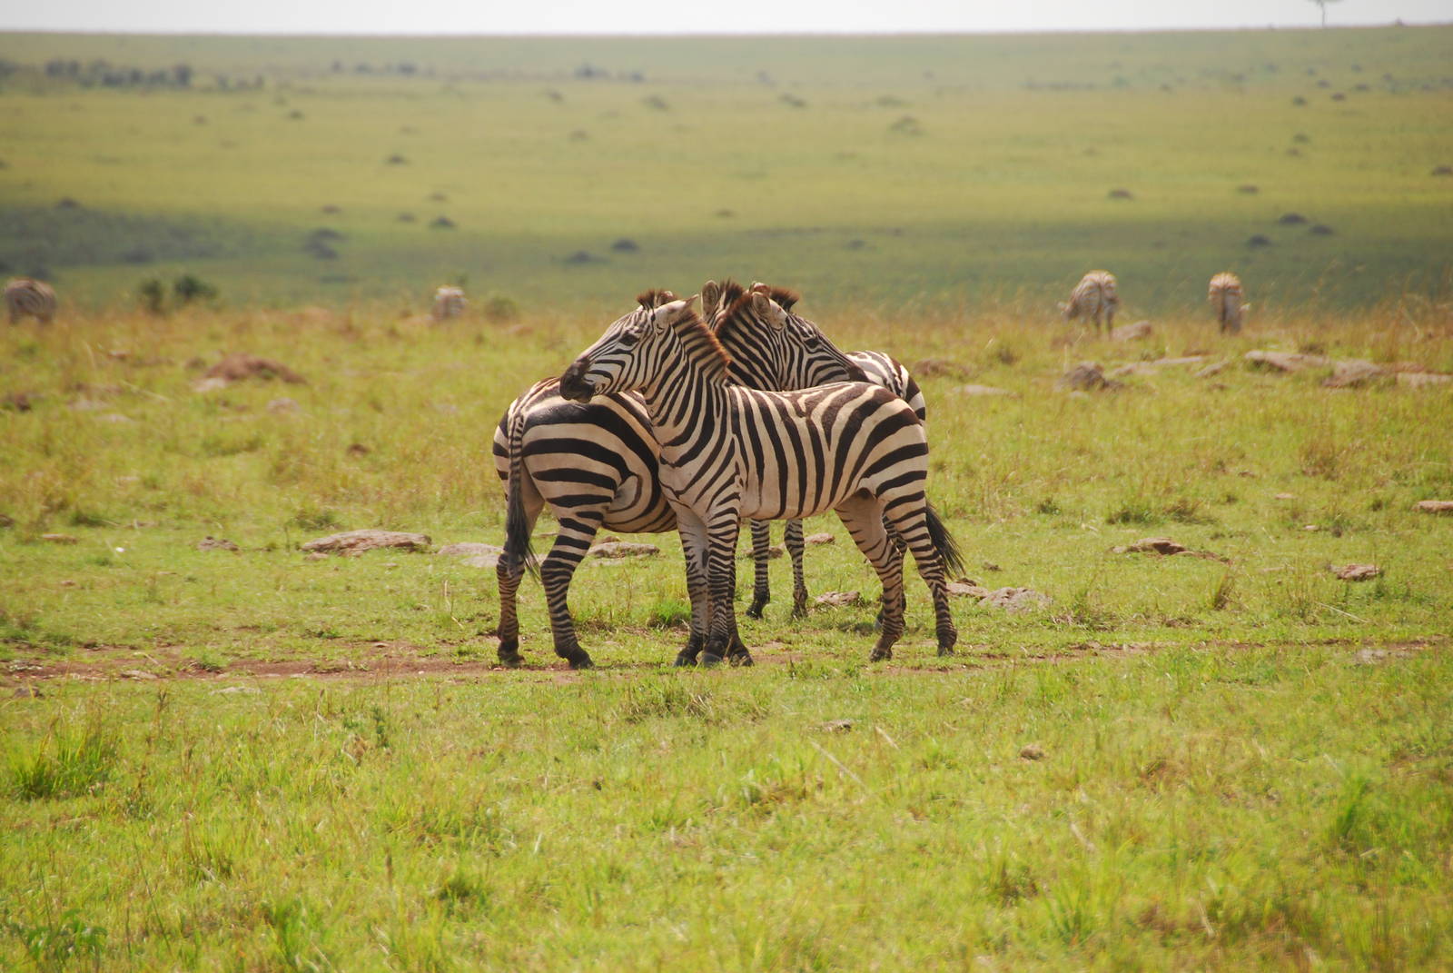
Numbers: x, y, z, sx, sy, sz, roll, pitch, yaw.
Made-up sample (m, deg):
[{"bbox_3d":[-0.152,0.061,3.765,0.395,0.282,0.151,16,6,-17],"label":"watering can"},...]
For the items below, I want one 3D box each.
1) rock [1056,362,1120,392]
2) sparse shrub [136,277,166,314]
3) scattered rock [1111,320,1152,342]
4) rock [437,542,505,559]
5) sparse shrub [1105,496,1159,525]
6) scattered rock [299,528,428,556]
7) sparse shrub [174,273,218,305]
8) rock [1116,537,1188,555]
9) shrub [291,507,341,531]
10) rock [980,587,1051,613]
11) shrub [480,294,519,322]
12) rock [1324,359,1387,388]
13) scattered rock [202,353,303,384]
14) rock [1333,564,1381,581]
[{"bbox_3d":[4.444,-1.346,149.000,0.781,0.349,0.580,0,1,0],"label":"rock"},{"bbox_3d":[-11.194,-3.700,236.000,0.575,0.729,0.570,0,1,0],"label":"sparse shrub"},{"bbox_3d":[6.628,-2.553,198.275,0.686,0.336,0.550,0,2,0],"label":"scattered rock"},{"bbox_3d":[-1.524,0.384,72.660,0.428,0.092,0.320,0,2,0],"label":"rock"},{"bbox_3d":[2.663,0.157,79.660,0.350,0.184,0.320,0,2,0],"label":"sparse shrub"},{"bbox_3d":[-2.181,0.336,73.250,0.786,0.149,0.500,0,2,0],"label":"scattered rock"},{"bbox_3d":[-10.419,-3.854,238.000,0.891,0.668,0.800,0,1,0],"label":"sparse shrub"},{"bbox_3d":[2.651,0.368,75.500,0.445,0.113,0.320,0,1,0],"label":"rock"},{"bbox_3d":[-2.742,0.220,81.000,0.334,0.167,0.280,0,1,0],"label":"shrub"},{"bbox_3d":[1.488,0.585,62.450,0.362,0.131,0.300,0,2,0],"label":"rock"},{"bbox_3d":[-4.214,-3.296,225.000,0.695,0.527,0.620,0,1,0],"label":"shrub"},{"bbox_3d":[7.886,-1.416,152.000,0.811,0.356,0.600,0,1,0],"label":"rock"},{"bbox_3d":[-5.790,-1.432,148.475,1.247,0.360,0.950,0,2,0],"label":"scattered rock"},{"bbox_3d":[3.516,0.481,67.605,0.265,0.095,0.210,0,2,0],"label":"rock"}]

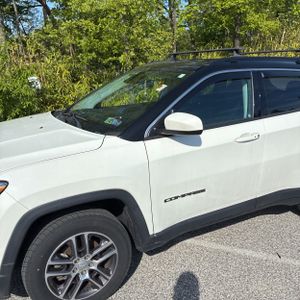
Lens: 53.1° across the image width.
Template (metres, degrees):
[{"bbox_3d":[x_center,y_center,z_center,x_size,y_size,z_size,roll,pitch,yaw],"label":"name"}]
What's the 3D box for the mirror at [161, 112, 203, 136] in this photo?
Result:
[{"bbox_3d":[0.220,-0.173,2.012,0.160,0.165,0.225,-10,17,-27],"label":"mirror"}]

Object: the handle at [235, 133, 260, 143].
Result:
[{"bbox_3d":[0.773,-0.097,2.370,0.240,0.048,0.055,-10,17,-27],"label":"handle"}]

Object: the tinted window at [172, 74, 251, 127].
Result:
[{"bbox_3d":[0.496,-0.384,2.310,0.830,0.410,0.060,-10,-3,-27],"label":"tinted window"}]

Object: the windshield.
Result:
[{"bbox_3d":[-0.270,-0.514,2.713,0.900,0.130,1.380,-37,28,-17],"label":"windshield"}]

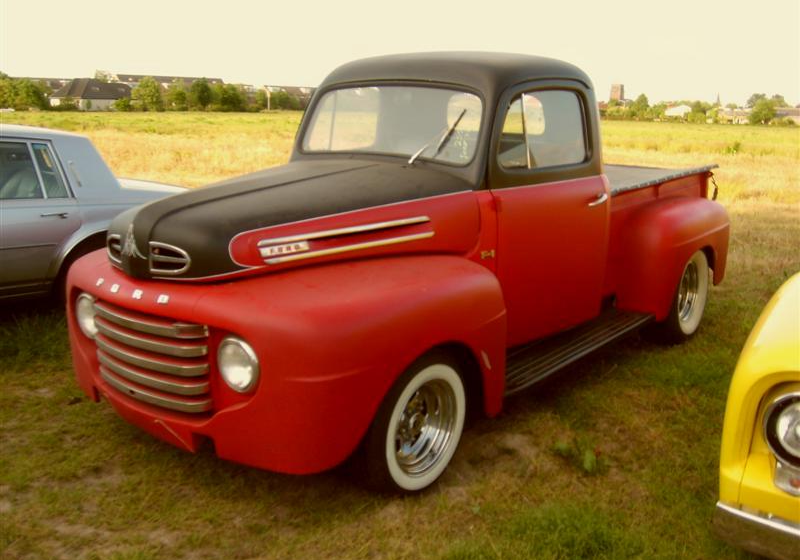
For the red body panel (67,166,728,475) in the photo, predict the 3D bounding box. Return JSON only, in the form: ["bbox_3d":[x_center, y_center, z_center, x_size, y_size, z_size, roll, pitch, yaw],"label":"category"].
[{"bbox_3d":[0.397,-0.169,4.806,1.880,0.970,4.550,10,17,39],"label":"red body panel"}]

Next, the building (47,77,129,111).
[{"bbox_3d":[-61.417,-36.692,160.000,9.500,6.400,12.500,7,13,27],"label":"building"}]

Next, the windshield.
[{"bbox_3d":[-0.064,-0.791,4.115,1.100,0.370,0.110,10,-3,39],"label":"windshield"}]

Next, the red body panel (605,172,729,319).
[{"bbox_3d":[1.842,-0.274,5.365,0.420,0.820,1.850,10,17,39],"label":"red body panel"}]

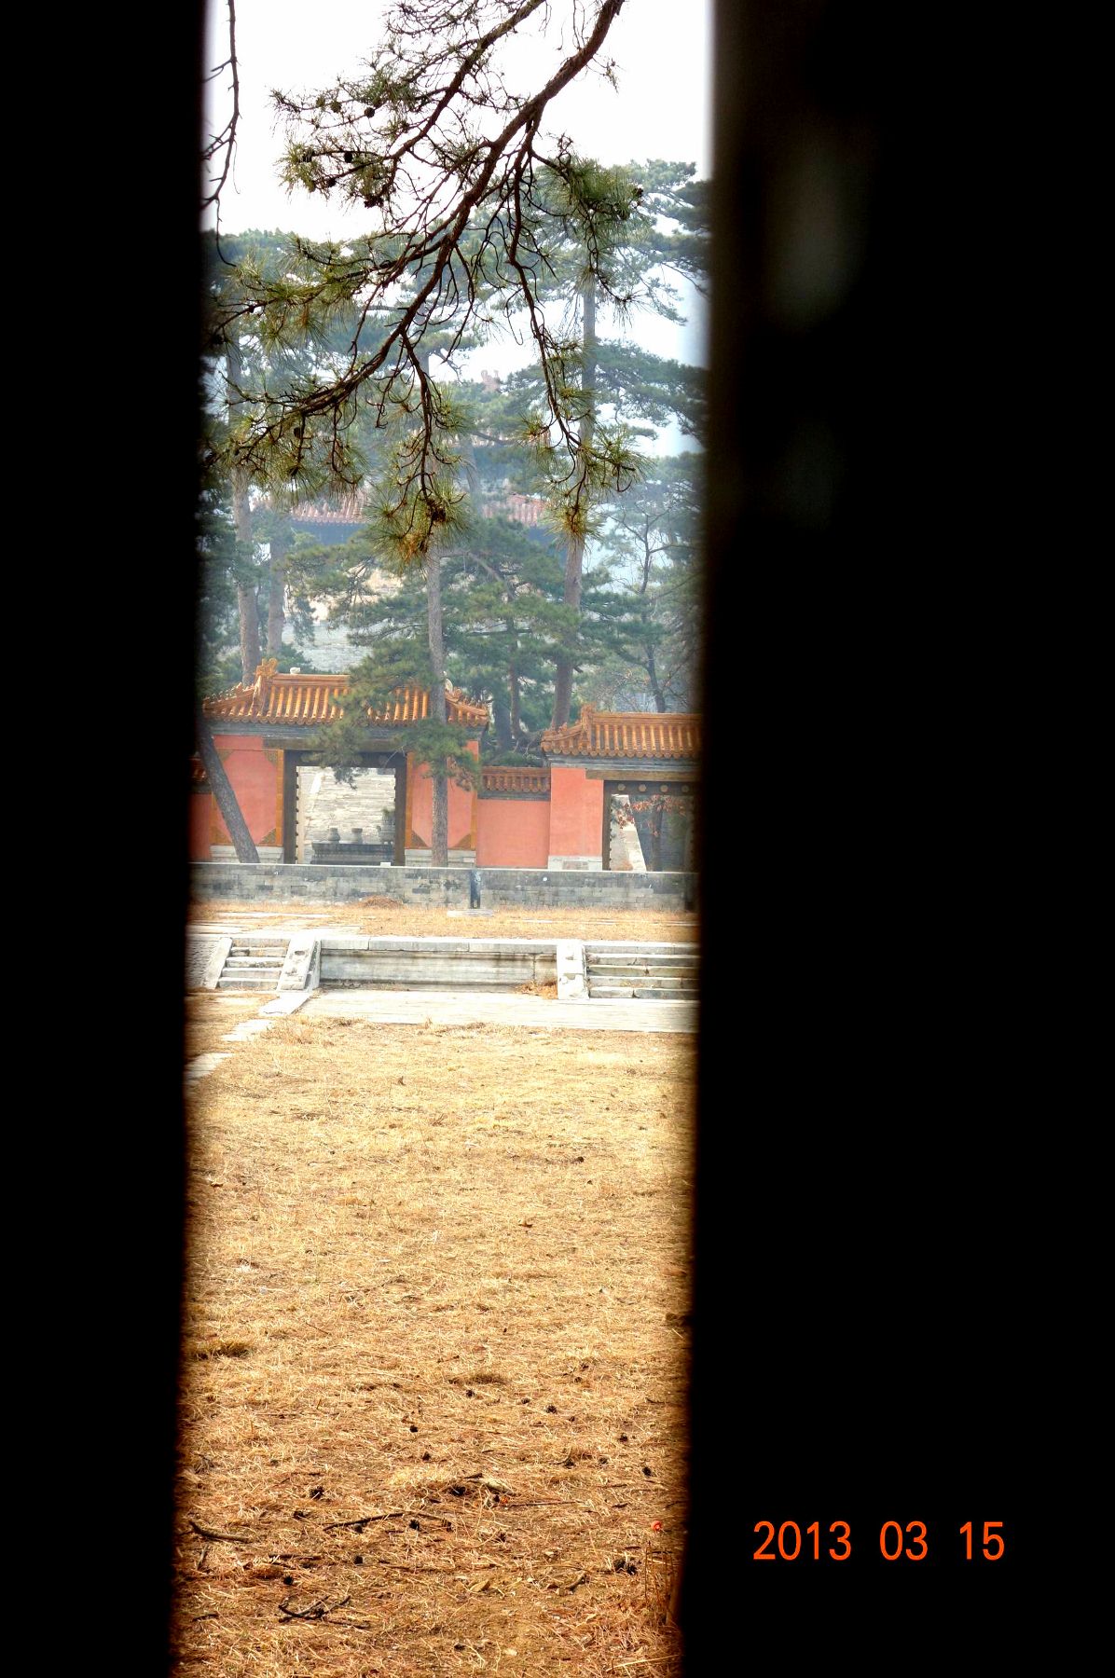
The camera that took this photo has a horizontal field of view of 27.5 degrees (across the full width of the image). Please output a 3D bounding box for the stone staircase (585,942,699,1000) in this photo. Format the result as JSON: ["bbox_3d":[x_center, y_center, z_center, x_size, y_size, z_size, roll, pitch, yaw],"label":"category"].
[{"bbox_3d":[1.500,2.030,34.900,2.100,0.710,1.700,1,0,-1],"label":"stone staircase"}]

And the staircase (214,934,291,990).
[{"bbox_3d":[-4.630,1.890,34.850,0.950,0.710,1.700,1,0,-1],"label":"staircase"}]

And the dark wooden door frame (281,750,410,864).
[{"bbox_3d":[-6.030,-0.740,65.000,3.500,3.600,0.320,1,0,-1],"label":"dark wooden door frame"}]

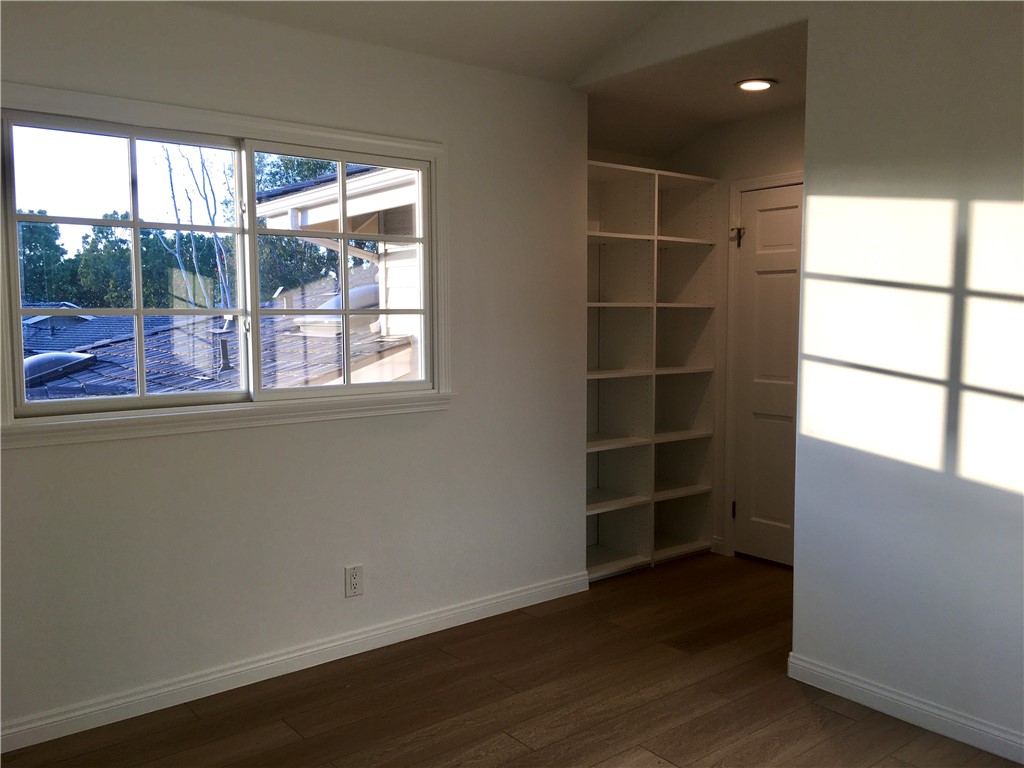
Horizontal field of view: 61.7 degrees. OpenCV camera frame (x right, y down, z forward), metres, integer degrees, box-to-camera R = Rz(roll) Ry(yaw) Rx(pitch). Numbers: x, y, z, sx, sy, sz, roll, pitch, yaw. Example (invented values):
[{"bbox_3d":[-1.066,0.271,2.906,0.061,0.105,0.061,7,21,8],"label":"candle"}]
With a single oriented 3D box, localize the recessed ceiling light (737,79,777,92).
[{"bbox_3d":[1.124,-1.373,3.945,0.187,0.025,0.187,0,5,0],"label":"recessed ceiling light"}]

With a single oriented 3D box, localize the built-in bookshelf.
[{"bbox_3d":[0.632,-0.070,4.730,1.029,2.119,0.417,-4,6,-38],"label":"built-in bookshelf"}]

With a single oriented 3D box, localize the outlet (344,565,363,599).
[{"bbox_3d":[-0.636,0.797,3.464,0.079,0.124,0.010,-4,6,-38],"label":"outlet"}]

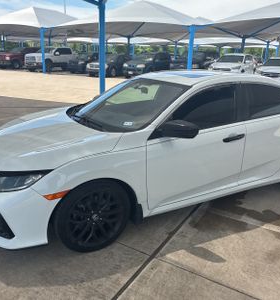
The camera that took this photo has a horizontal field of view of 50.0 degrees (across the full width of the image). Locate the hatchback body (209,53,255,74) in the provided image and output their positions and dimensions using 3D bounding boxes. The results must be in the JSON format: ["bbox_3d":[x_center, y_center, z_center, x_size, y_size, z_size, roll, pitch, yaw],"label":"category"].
[{"bbox_3d":[5.715,-5.139,18.490,1.810,1.470,4.550,12,21,27],"label":"hatchback body"}]

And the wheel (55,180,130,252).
[{"bbox_3d":[-0.415,0.523,2.550,0.645,0.645,0.220,-8,21,-27],"label":"wheel"}]

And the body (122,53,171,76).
[{"bbox_3d":[0.670,-5.868,20.752,1.820,1.680,4.500,12,21,28],"label":"body"}]

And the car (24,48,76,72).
[{"bbox_3d":[-7.474,-8.116,26.648,2.030,1.940,5.850,11,20,25],"label":"car"}]

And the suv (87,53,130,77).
[{"bbox_3d":[-1.857,-6.489,22.872,1.900,1.750,4.850,12,21,28],"label":"suv"}]

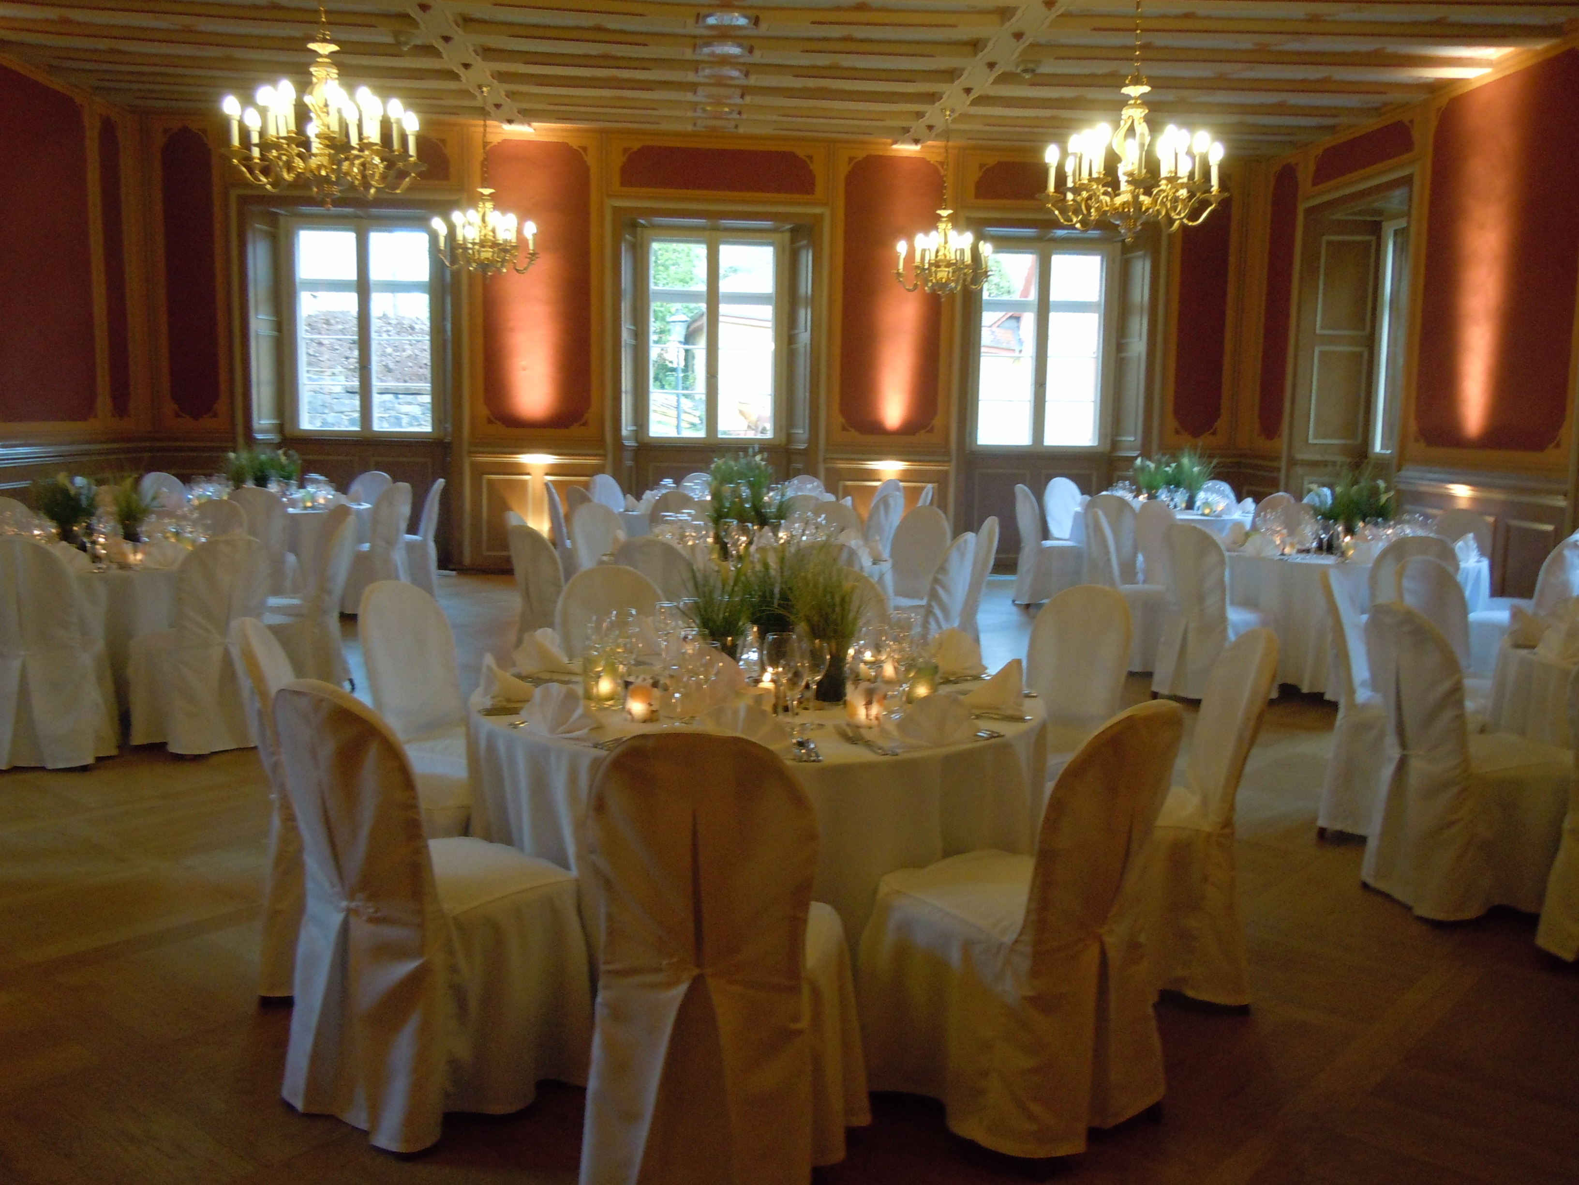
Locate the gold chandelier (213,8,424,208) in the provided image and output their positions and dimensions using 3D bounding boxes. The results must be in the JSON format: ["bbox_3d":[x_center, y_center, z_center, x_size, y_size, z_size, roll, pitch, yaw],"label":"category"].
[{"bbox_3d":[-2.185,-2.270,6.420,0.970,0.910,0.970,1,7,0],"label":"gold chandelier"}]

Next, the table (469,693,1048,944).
[{"bbox_3d":[-0.092,0.632,3.842,1.590,0.735,1.590,0,8,-5],"label":"table"}]

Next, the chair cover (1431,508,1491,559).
[{"bbox_3d":[4.339,-0.063,9.132,0.570,0.965,0.480,-5,9,-39],"label":"chair cover"}]

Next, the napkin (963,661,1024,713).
[{"bbox_3d":[0.539,0.239,3.600,0.152,0.122,0.183,3,7,13],"label":"napkin"}]

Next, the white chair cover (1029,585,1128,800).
[{"bbox_3d":[0.758,0.475,4.468,0.553,0.964,0.431,-5,10,-41],"label":"white chair cover"}]

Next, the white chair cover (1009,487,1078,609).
[{"bbox_3d":[2.216,-0.398,11.542,0.570,0.970,0.450,-1,7,-13],"label":"white chair cover"}]

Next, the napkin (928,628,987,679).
[{"bbox_3d":[0.505,0.172,4.115,0.130,0.130,0.180,-5,10,-41],"label":"napkin"}]

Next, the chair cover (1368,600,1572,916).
[{"bbox_3d":[2.173,0.502,4.382,0.570,0.965,0.480,-2,8,-21],"label":"chair cover"}]

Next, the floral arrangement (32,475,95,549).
[{"bbox_3d":[-3.759,-0.408,7.067,0.345,0.396,0.325,-3,8,-26],"label":"floral arrangement"}]

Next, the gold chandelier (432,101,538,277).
[{"bbox_3d":[-2.448,-3.284,11.079,0.850,1.475,0.850,1,7,0],"label":"gold chandelier"}]

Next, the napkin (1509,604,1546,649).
[{"bbox_3d":[2.603,0.125,4.798,0.125,0.125,0.180,4,8,22],"label":"napkin"}]

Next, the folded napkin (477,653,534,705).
[{"bbox_3d":[-0.769,0.229,3.724,0.145,0.125,0.180,-1,8,-13],"label":"folded napkin"}]

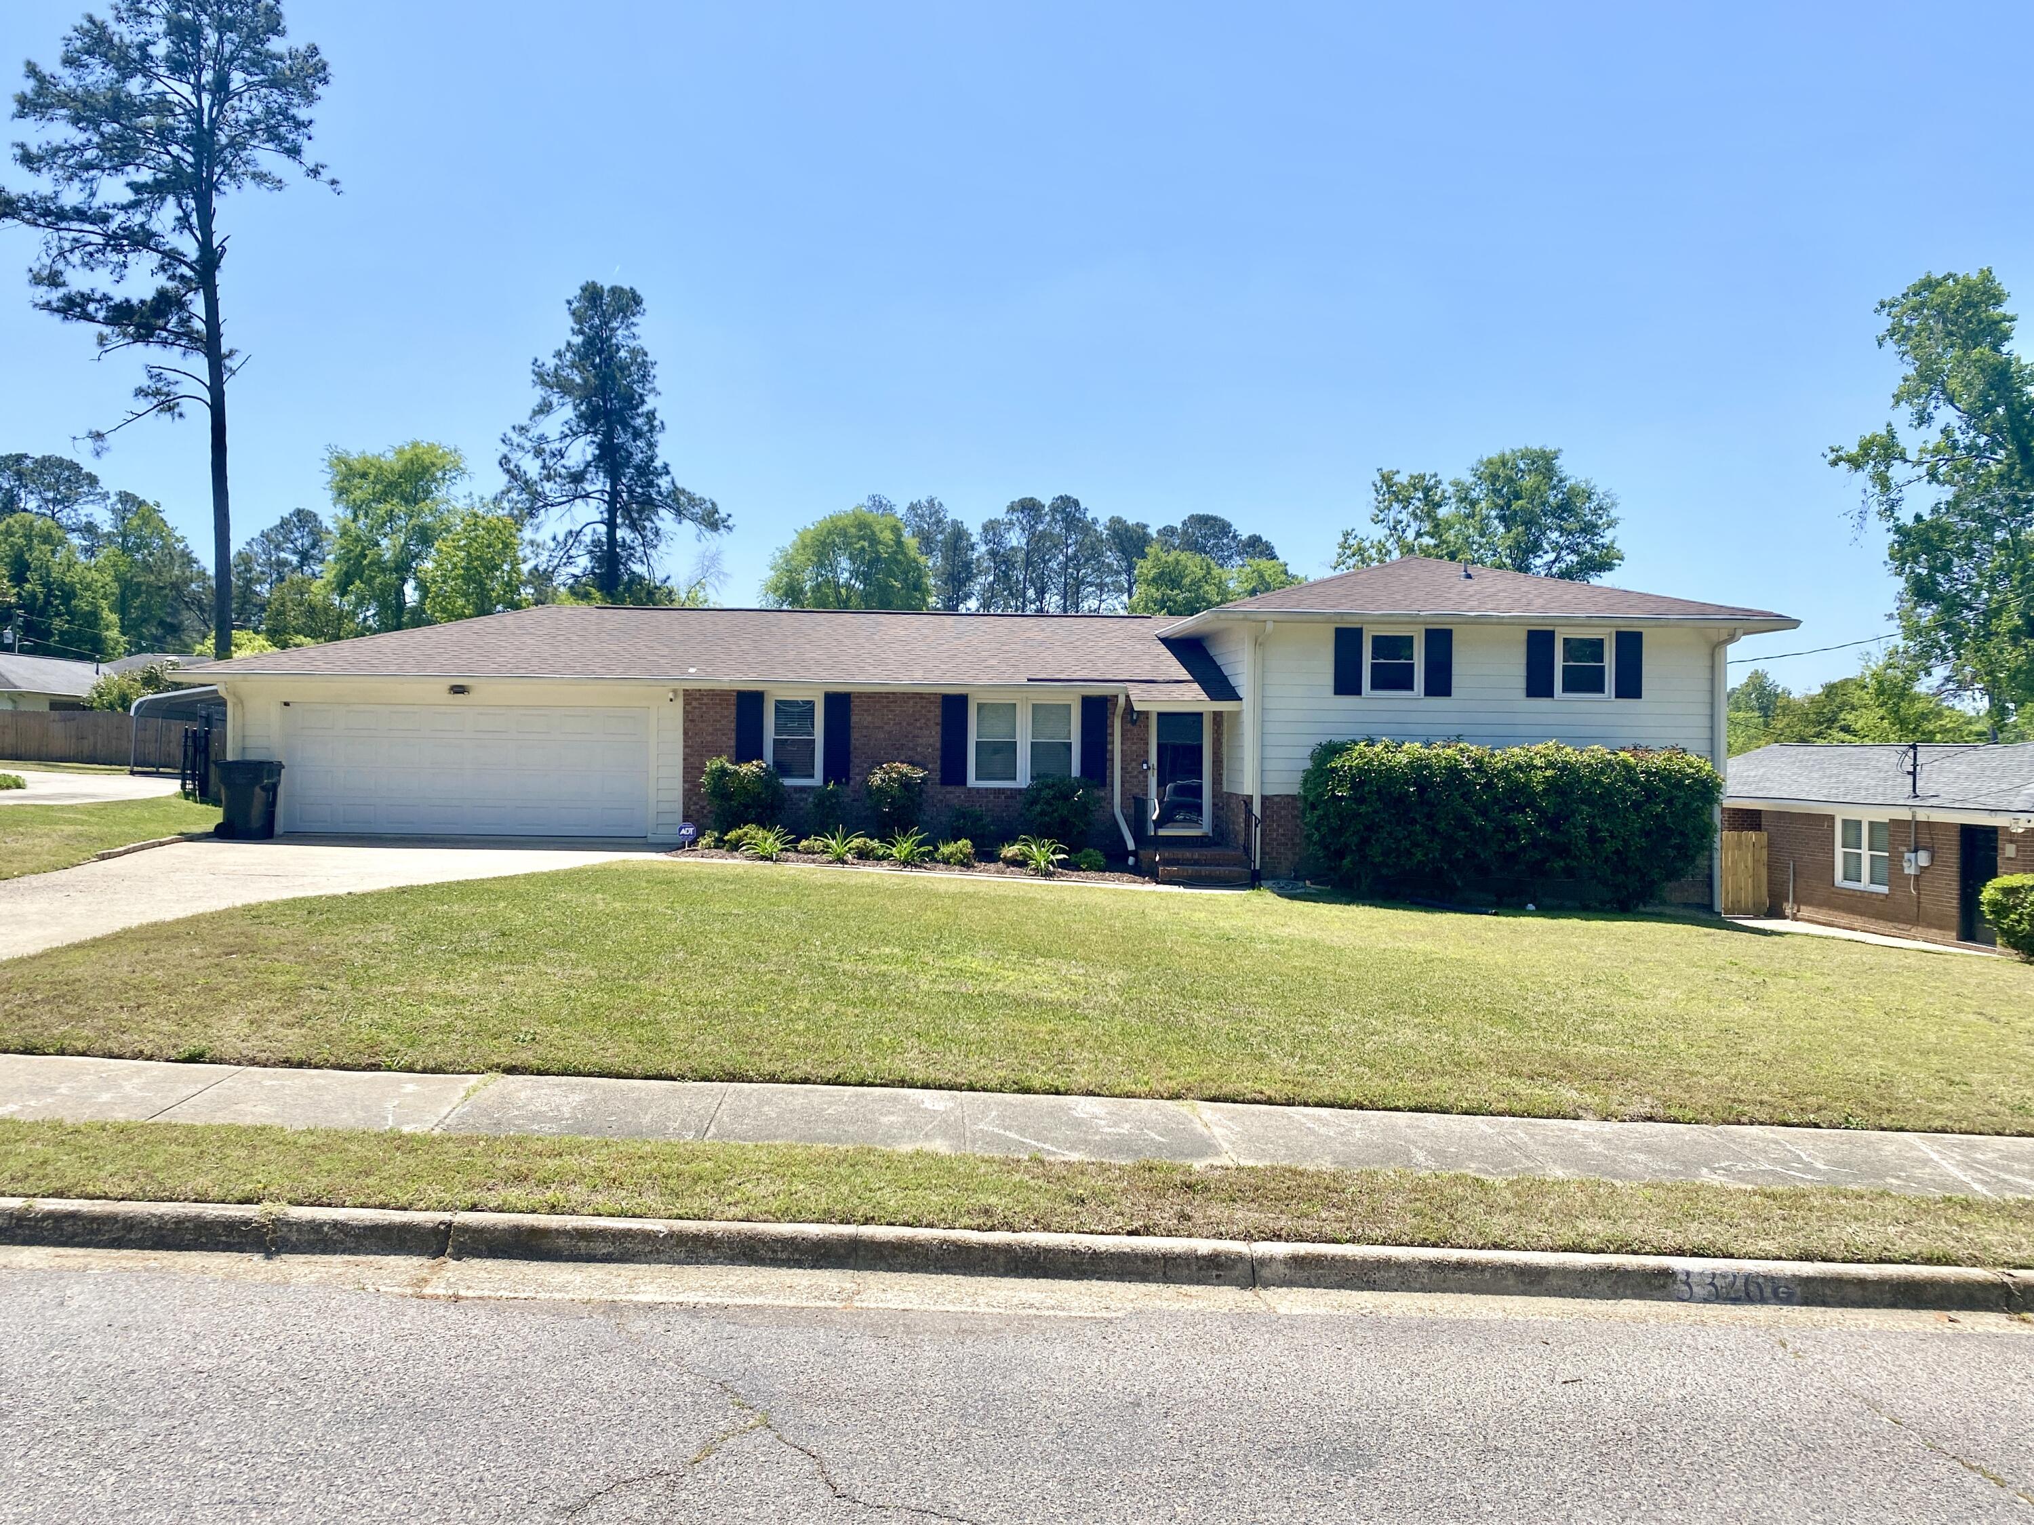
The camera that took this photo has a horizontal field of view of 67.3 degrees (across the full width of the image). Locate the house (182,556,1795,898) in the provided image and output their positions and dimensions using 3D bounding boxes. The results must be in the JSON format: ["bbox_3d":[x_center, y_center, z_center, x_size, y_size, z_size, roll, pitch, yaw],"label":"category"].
[{"bbox_3d":[-0.952,-0.808,26.773,23.689,5.516,11.032,1,0,-3],"label":"house"}]

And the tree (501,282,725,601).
[{"bbox_3d":[-14.110,-7.729,53.036,7.773,17.895,7.773,1,0,-3],"label":"tree"}]

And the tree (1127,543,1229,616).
[{"bbox_3d":[5.854,-3.132,56.020,4.400,9.755,4.400,1,0,-3],"label":"tree"}]

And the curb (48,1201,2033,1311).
[{"bbox_3d":[0.122,1.878,5.832,7.800,0.150,0.180,3,0,-3],"label":"curb"}]

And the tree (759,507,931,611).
[{"bbox_3d":[-6.613,-4.098,58.022,6.516,11.171,6.516,1,0,-3],"label":"tree"}]

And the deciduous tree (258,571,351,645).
[{"bbox_3d":[-25.705,-2.961,55.016,4.000,7.865,4.000,1,0,-3],"label":"deciduous tree"}]

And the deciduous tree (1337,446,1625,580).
[{"bbox_3d":[13.551,-3.505,45.023,8.472,11.574,8.000,1,0,-3],"label":"deciduous tree"}]

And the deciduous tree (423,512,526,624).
[{"bbox_3d":[-17.154,-3.431,48.018,3.800,9.066,3.800,1,0,-3],"label":"deciduous tree"}]

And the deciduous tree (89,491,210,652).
[{"bbox_3d":[-37.558,-5.545,66.025,6.000,12.459,6.000,1,0,-3],"label":"deciduous tree"}]

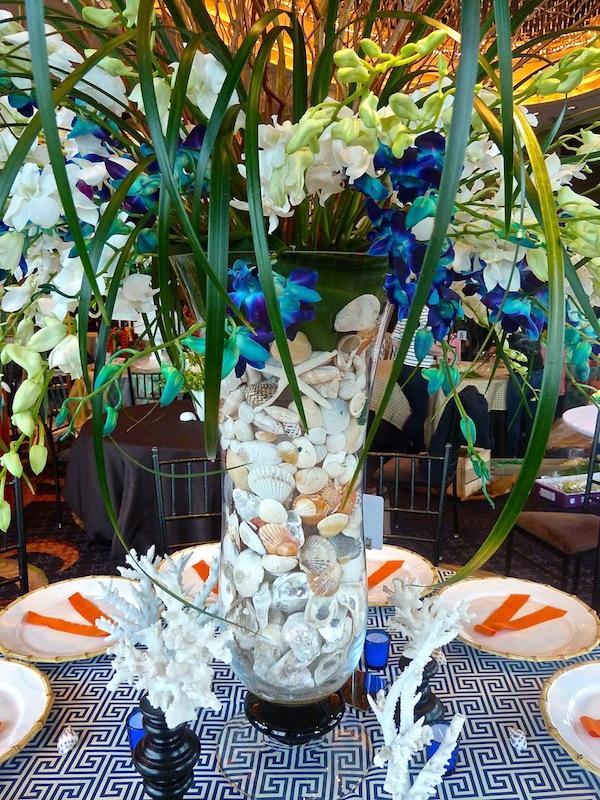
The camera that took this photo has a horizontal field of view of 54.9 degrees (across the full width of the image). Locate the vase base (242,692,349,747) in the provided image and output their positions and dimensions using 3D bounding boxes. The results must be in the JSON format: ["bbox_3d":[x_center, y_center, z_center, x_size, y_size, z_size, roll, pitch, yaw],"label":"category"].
[{"bbox_3d":[-0.009,0.477,0.912,0.157,0.080,0.157,-1,10,-1],"label":"vase base"}]

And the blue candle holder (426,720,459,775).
[{"bbox_3d":[0.217,0.527,0.872,0.051,0.059,0.051,2,10,15],"label":"blue candle holder"}]

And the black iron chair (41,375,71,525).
[{"bbox_3d":[-1.387,0.345,3.932,0.440,0.920,0.410,-1,10,0],"label":"black iron chair"}]

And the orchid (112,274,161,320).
[{"bbox_3d":[-0.224,-0.145,0.800,0.064,0.062,0.045,-3,10,-14],"label":"orchid"}]

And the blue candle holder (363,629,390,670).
[{"bbox_3d":[0.151,0.485,1.120,0.051,0.059,0.051,1,10,8],"label":"blue candle holder"}]

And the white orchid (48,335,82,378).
[{"bbox_3d":[-0.243,-0.045,0.600,0.037,0.044,0.037,-8,12,-36],"label":"white orchid"}]

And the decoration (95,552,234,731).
[{"bbox_3d":[-0.164,0.282,0.700,0.148,0.180,0.138,-3,10,-14],"label":"decoration"}]

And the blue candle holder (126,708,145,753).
[{"bbox_3d":[-0.239,0.528,0.897,0.051,0.060,0.051,-4,10,-17],"label":"blue candle holder"}]

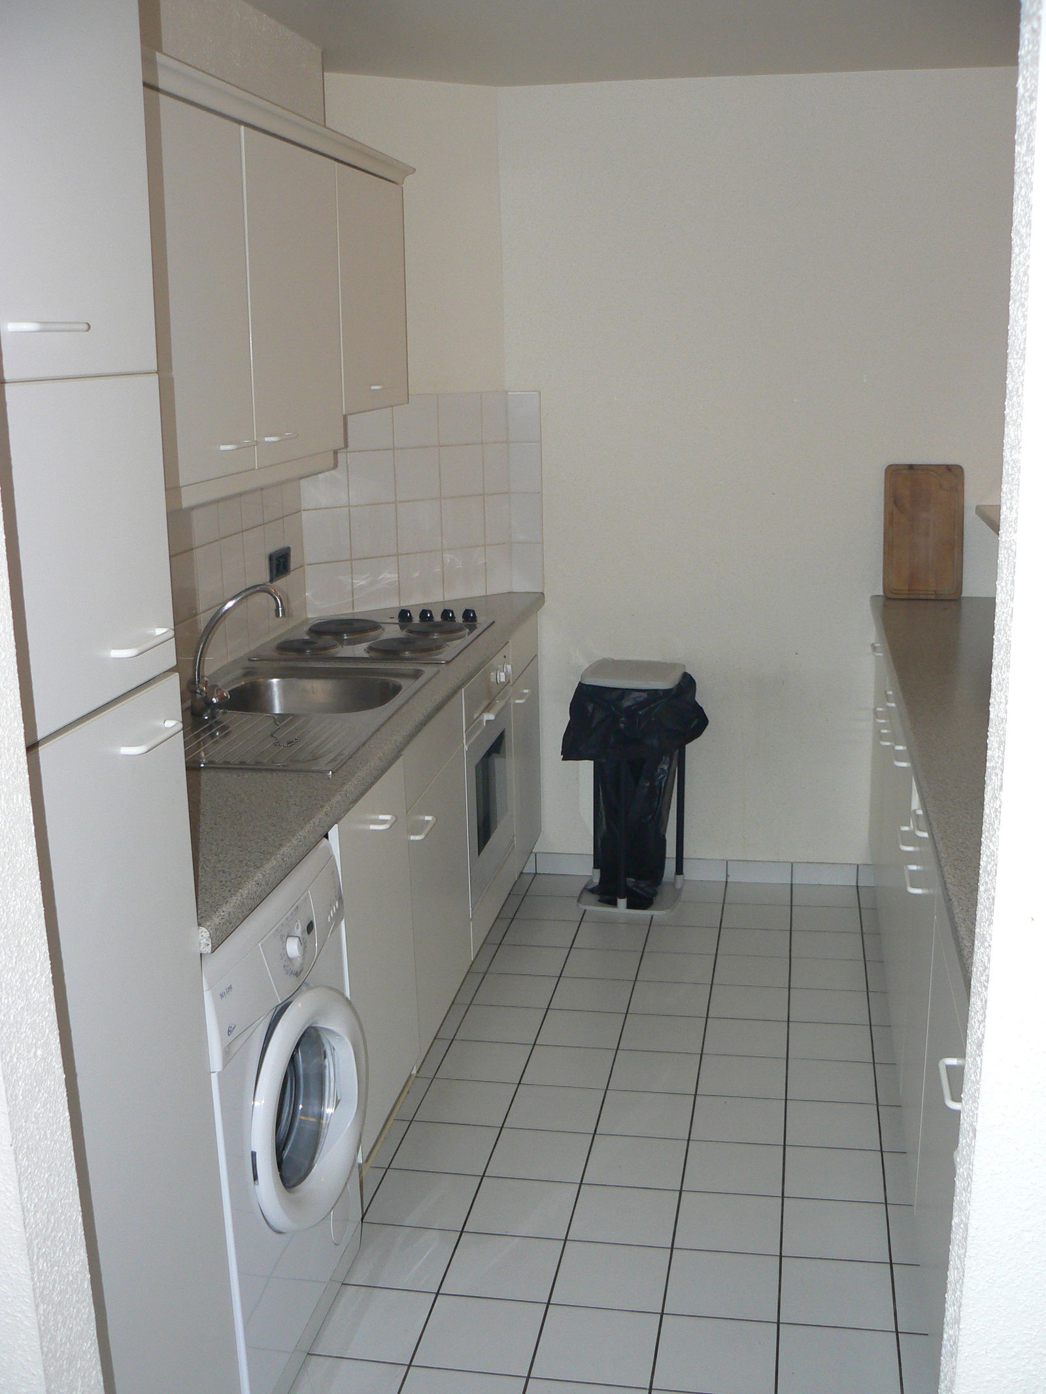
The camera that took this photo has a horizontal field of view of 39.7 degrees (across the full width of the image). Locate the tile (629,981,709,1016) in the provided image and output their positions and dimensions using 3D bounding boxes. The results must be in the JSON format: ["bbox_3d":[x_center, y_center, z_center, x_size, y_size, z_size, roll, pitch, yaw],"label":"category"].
[{"bbox_3d":[0.378,0.781,3.733,0.197,0.010,0.197,1,13,11],"label":"tile"}]

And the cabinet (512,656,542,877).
[{"bbox_3d":[-0.259,0.200,4.489,0.550,0.580,0.440,1,13,11],"label":"cabinet"}]

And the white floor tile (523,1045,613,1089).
[{"bbox_3d":[0.109,0.866,3.391,0.197,0.010,0.197,1,13,11],"label":"white floor tile"}]

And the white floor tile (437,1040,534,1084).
[{"bbox_3d":[-0.086,0.852,3.376,0.200,0.010,0.200,1,13,10],"label":"white floor tile"}]

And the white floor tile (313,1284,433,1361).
[{"bbox_3d":[-0.270,1.084,2.505,0.200,0.010,0.200,1,13,11],"label":"white floor tile"}]

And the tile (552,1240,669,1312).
[{"bbox_3d":[0.162,1.051,2.622,0.200,0.010,0.200,1,13,11],"label":"tile"}]

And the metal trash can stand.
[{"bbox_3d":[0.332,0.259,4.332,0.410,0.720,0.300,2,14,15],"label":"metal trash can stand"}]

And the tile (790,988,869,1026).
[{"bbox_3d":[0.762,0.777,3.615,0.198,0.010,0.198,1,13,10],"label":"tile"}]

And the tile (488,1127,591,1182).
[{"bbox_3d":[0.037,0.939,2.958,0.198,0.010,0.198,1,13,10],"label":"tile"}]

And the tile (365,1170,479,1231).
[{"bbox_3d":[-0.192,0.975,2.806,0.200,0.010,0.200,1,13,10],"label":"tile"}]

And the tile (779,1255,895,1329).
[{"bbox_3d":[0.553,1.051,2.552,0.200,0.010,0.200,1,13,11],"label":"tile"}]

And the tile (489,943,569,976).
[{"bbox_3d":[0.022,0.725,3.964,0.198,0.010,0.198,1,13,11],"label":"tile"}]

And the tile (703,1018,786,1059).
[{"bbox_3d":[0.547,0.840,3.556,0.200,0.010,0.200,1,13,11],"label":"tile"}]

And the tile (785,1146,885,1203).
[{"bbox_3d":[0.613,0.944,2.854,0.198,0.010,0.198,1,13,10],"label":"tile"}]

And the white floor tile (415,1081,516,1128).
[{"bbox_3d":[-0.121,0.893,3.185,0.200,0.010,0.200,1,13,10],"label":"white floor tile"}]

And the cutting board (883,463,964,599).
[{"bbox_3d":[1.150,-0.473,4.159,0.225,0.385,0.020,1,9,10],"label":"cutting board"}]

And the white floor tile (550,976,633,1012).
[{"bbox_3d":[0.181,0.771,3.736,0.198,0.010,0.198,1,13,11],"label":"white floor tile"}]

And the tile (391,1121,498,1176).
[{"bbox_3d":[-0.163,0.962,3.084,0.200,0.010,0.200,1,13,11],"label":"tile"}]

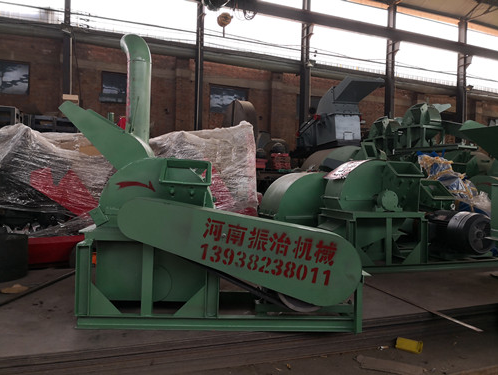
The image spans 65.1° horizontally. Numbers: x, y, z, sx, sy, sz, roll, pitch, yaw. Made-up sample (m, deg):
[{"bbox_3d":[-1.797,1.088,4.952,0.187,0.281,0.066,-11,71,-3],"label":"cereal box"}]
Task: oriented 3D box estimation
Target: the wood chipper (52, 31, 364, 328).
[{"bbox_3d":[-0.348,-0.148,2.907,2.220,2.175,0.860,1,-1,-1],"label":"wood chipper"}]

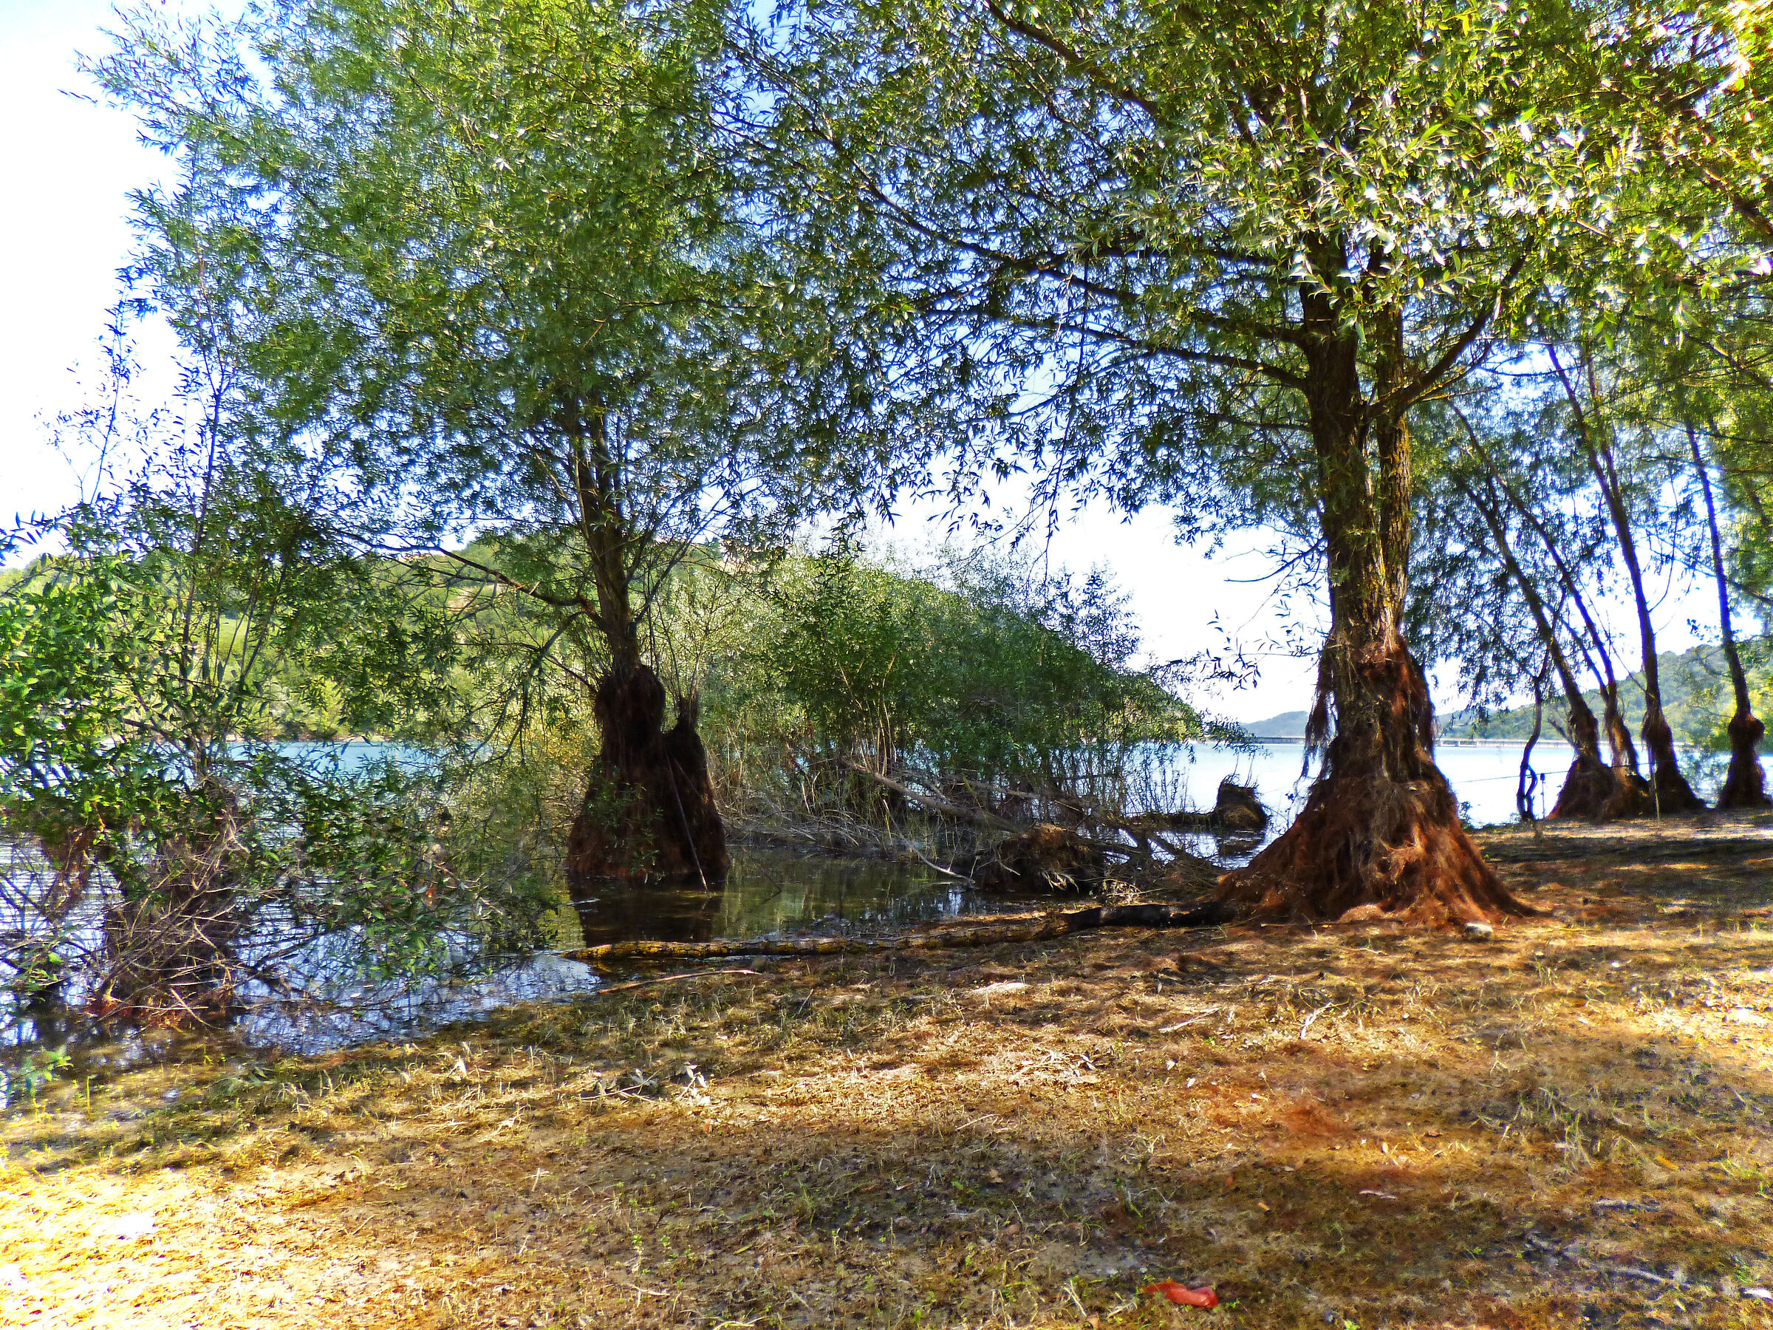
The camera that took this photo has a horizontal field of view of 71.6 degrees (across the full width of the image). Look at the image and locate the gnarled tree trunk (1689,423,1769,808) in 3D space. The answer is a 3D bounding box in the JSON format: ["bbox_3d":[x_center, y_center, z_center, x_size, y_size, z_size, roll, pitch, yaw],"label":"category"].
[{"bbox_3d":[19.250,-1.050,28.100,1.500,8.600,1.200,0,-3,0],"label":"gnarled tree trunk"}]

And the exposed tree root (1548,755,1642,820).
[{"bbox_3d":[14.300,2.480,24.800,1.600,1.300,1.400,0,-3,0],"label":"exposed tree root"}]

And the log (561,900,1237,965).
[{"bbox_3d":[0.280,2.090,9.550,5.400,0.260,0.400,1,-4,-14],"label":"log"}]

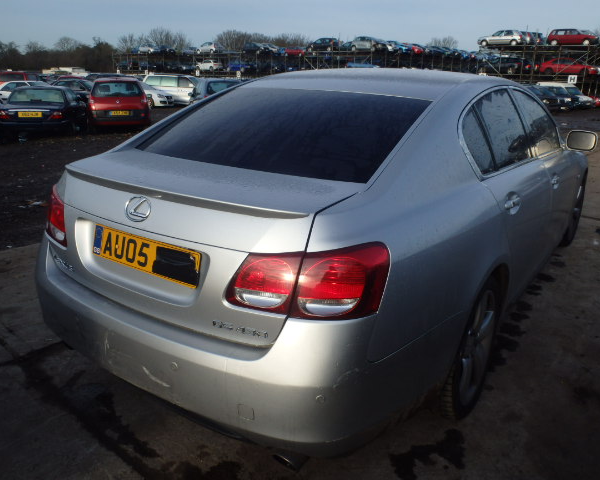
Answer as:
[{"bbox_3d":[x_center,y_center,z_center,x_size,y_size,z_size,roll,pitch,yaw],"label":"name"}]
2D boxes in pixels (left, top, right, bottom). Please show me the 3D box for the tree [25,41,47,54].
[{"bbox_3d":[-49.601,-33.623,98.127,4.122,7.488,4.122,1,18,0],"label":"tree"}]

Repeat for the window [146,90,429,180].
[{"bbox_3d":[-0.071,-0.514,2.232,1.200,0.090,0.730,13,42,32],"label":"window"}]

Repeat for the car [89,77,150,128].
[{"bbox_3d":[-6.089,-4.669,17.642,1.800,1.620,4.260,-5,18,-16],"label":"car"}]

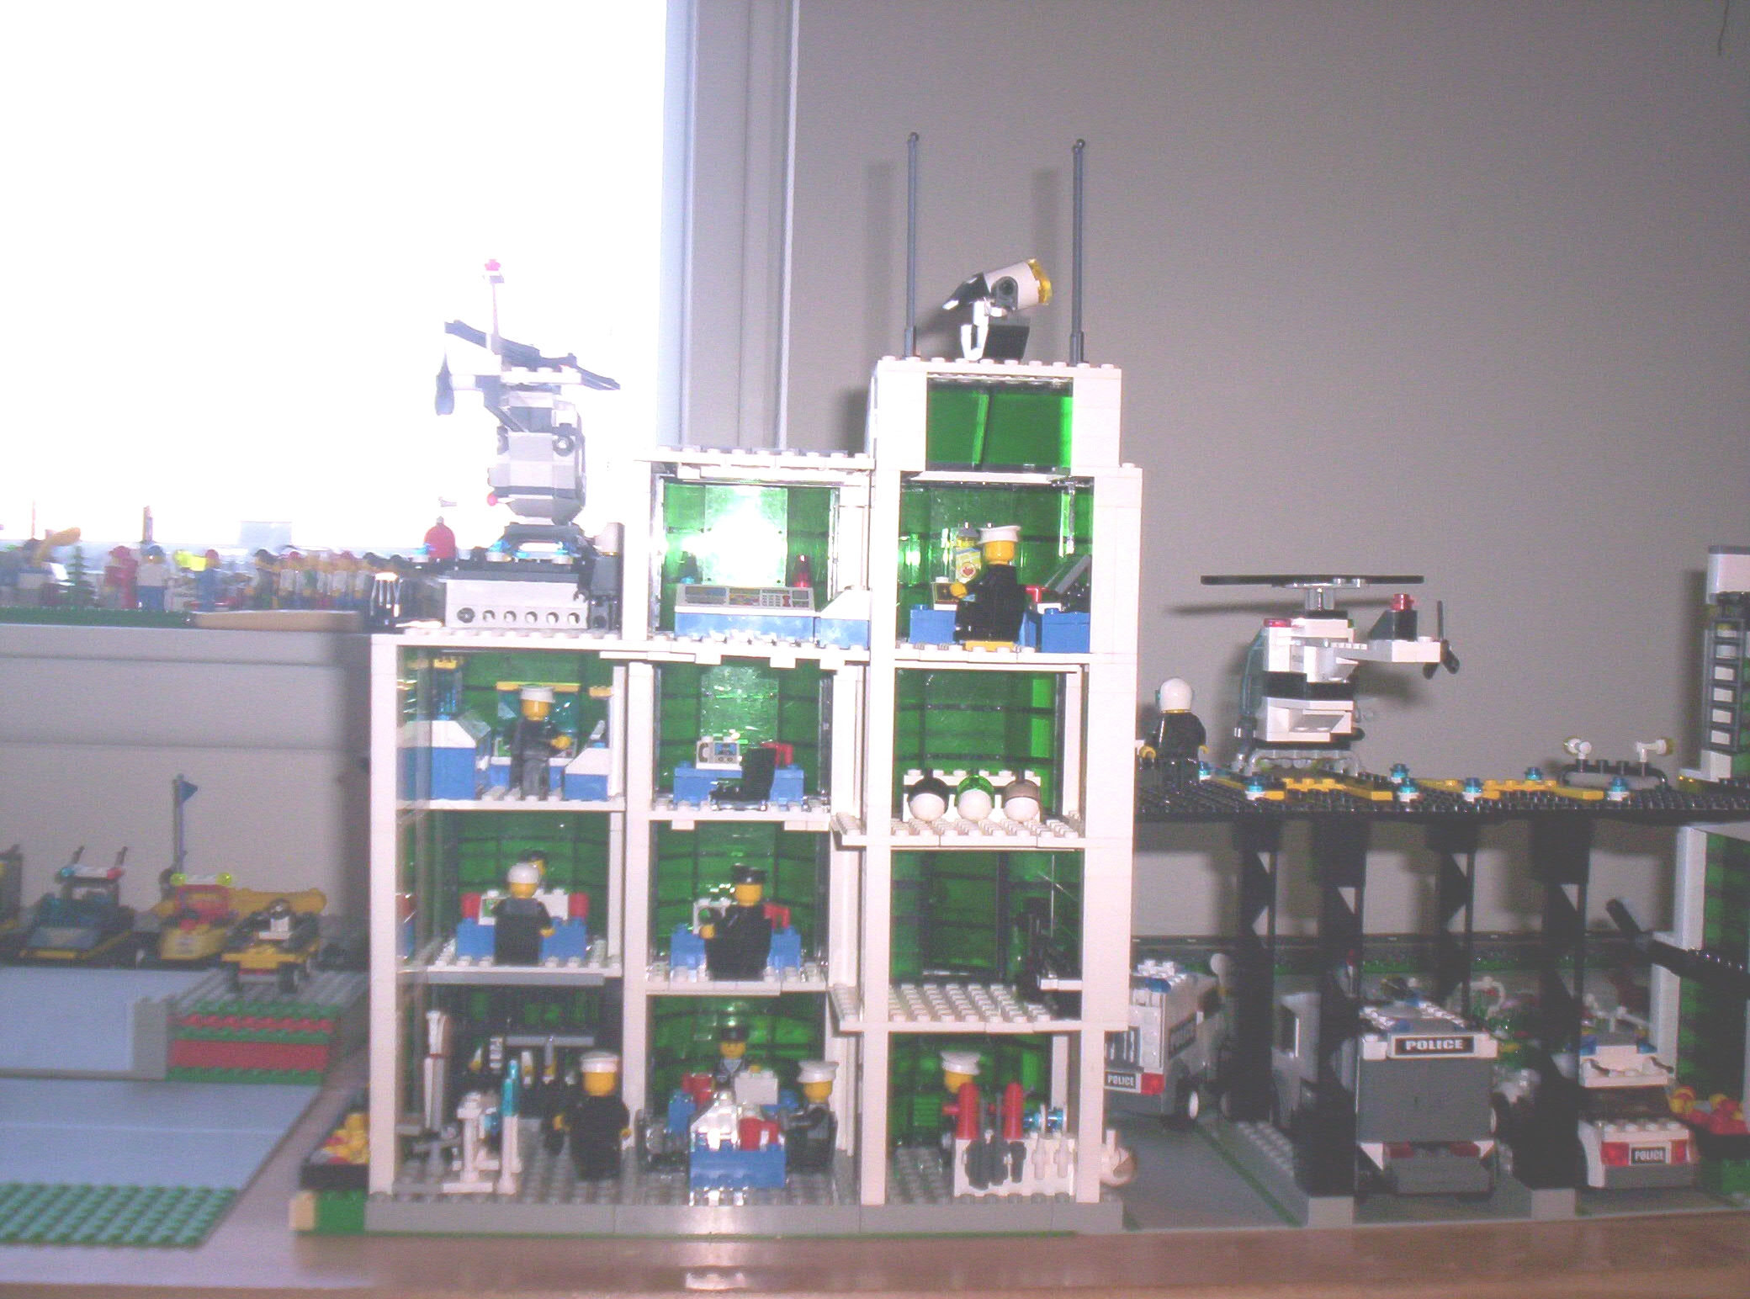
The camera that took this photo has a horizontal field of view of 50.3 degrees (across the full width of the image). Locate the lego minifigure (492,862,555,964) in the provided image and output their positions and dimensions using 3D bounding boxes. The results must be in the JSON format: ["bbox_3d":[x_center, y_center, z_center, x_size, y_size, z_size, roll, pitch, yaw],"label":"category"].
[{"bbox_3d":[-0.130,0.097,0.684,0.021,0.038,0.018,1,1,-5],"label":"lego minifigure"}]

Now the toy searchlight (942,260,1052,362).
[{"bbox_3d":[0.041,-0.114,0.627,0.037,0.035,0.019,1,1,-5],"label":"toy searchlight"}]

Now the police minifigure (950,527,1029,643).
[{"bbox_3d":[0.039,-0.022,0.634,0.023,0.040,0.021,2,2,28],"label":"police minifigure"}]

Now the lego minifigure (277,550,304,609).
[{"bbox_3d":[-0.398,-0.048,1.270,0.016,0.041,0.021,1,1,-3],"label":"lego minifigure"}]

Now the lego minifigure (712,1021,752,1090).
[{"bbox_3d":[-0.052,0.157,0.690,0.022,0.041,0.016,1,1,-5],"label":"lego minifigure"}]

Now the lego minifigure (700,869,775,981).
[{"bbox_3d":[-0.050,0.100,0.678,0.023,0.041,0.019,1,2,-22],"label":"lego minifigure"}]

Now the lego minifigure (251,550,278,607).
[{"bbox_3d":[-0.416,-0.049,1.270,0.016,0.041,0.021,1,1,-3],"label":"lego minifigure"}]

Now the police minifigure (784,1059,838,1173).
[{"bbox_3d":[-0.022,0.161,0.642,0.018,0.039,0.020,1,1,3],"label":"police minifigure"}]

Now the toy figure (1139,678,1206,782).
[{"bbox_3d":[0.113,0.031,0.699,0.024,0.042,0.016,1,2,-8],"label":"toy figure"}]

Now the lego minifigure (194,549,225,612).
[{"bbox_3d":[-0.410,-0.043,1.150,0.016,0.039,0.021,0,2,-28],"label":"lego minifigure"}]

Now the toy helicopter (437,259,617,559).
[{"bbox_3d":[-0.135,-0.092,0.720,0.070,0.114,0.060,1,2,-10],"label":"toy helicopter"}]

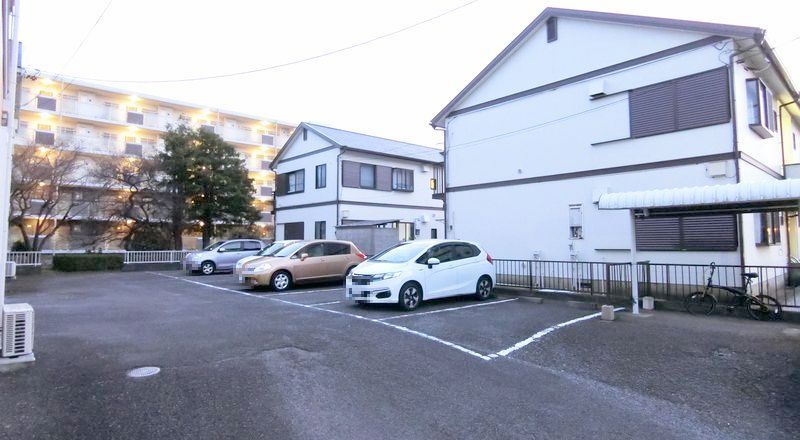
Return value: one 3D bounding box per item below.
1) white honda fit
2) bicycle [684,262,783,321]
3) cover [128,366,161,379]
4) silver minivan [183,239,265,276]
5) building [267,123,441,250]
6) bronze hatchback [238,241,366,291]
[{"bbox_3d":[0.567,1.233,10.672,3.990,1.520,1.710,2,-4,-41],"label":"white honda fit"},{"bbox_3d":[6.277,1.310,8.324,1.450,1.040,0.500,-2,-3,31],"label":"bicycle"},{"bbox_3d":[-2.945,1.759,5.041,0.370,0.030,0.370,0,-3,0],"label":"cover"},{"bbox_3d":[-8.363,1.813,21.359,3.900,1.560,1.690,2,-4,-39],"label":"silver minivan"},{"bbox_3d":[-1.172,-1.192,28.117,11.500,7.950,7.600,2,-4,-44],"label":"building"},{"bbox_3d":[-3.163,1.461,14.765,4.230,1.530,1.710,2,-4,-39],"label":"bronze hatchback"}]

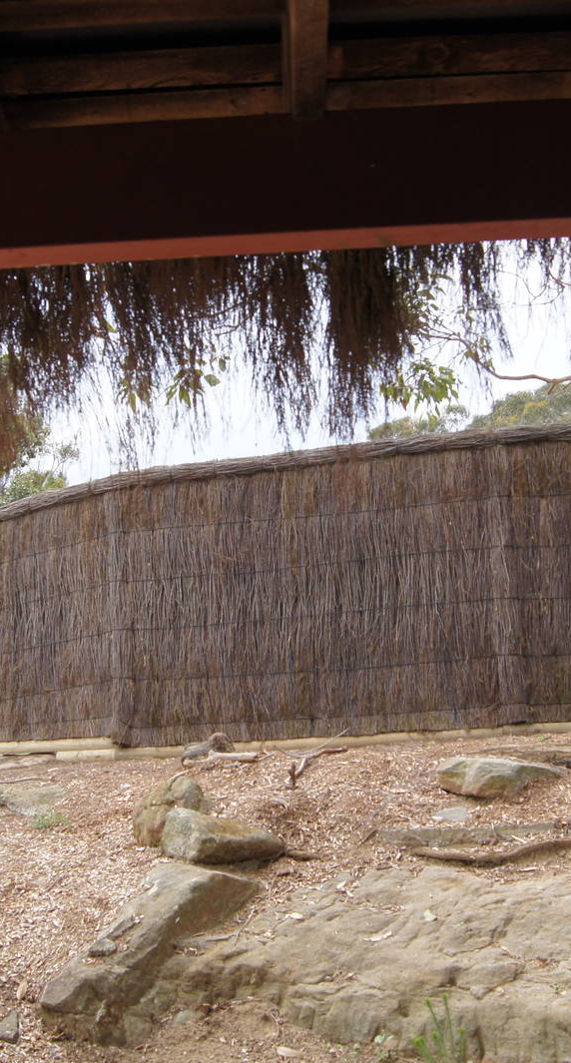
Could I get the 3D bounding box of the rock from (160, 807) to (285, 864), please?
[{"bbox_3d":[-0.327,1.556,6.150,0.608,0.235,0.360,2,-8,-20],"label":"rock"}]

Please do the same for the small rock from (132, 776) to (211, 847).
[{"bbox_3d":[-0.615,1.489,6.400,0.393,0.356,0.400,2,-8,-15],"label":"small rock"}]

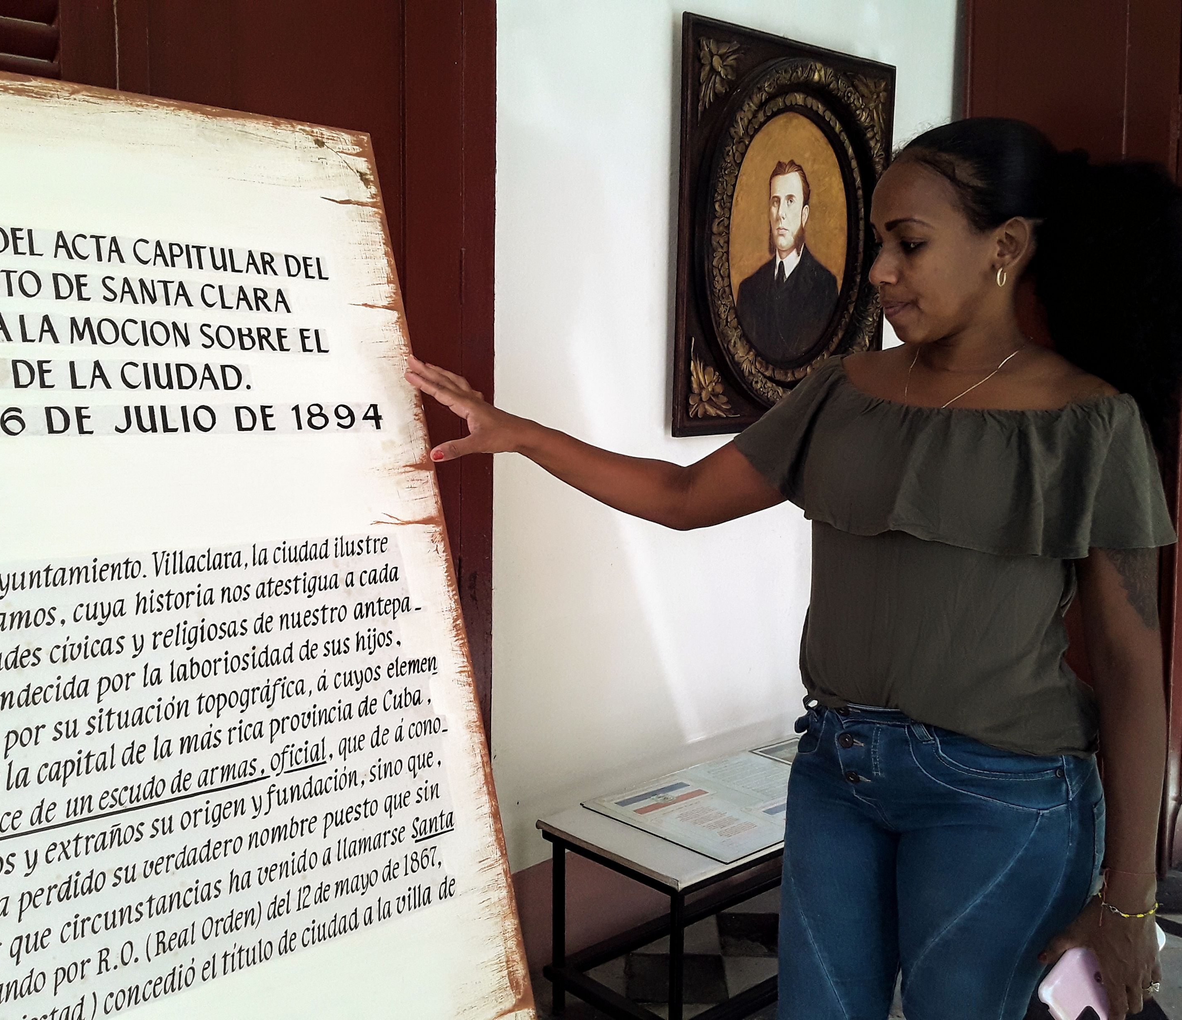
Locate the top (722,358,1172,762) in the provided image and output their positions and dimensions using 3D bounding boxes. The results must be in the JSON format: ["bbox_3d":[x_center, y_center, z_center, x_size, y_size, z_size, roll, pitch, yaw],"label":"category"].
[{"bbox_3d":[0.411,0.040,1.419,0.280,0.440,0.520,-2,5,-40],"label":"top"}]

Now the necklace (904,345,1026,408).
[{"bbox_3d":[0.406,-0.142,1.360,0.140,0.125,0.140,-2,5,-40],"label":"necklace"}]

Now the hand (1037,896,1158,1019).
[{"bbox_3d":[0.535,0.476,1.280,0.115,0.140,0.085,-1,4,-25],"label":"hand"}]

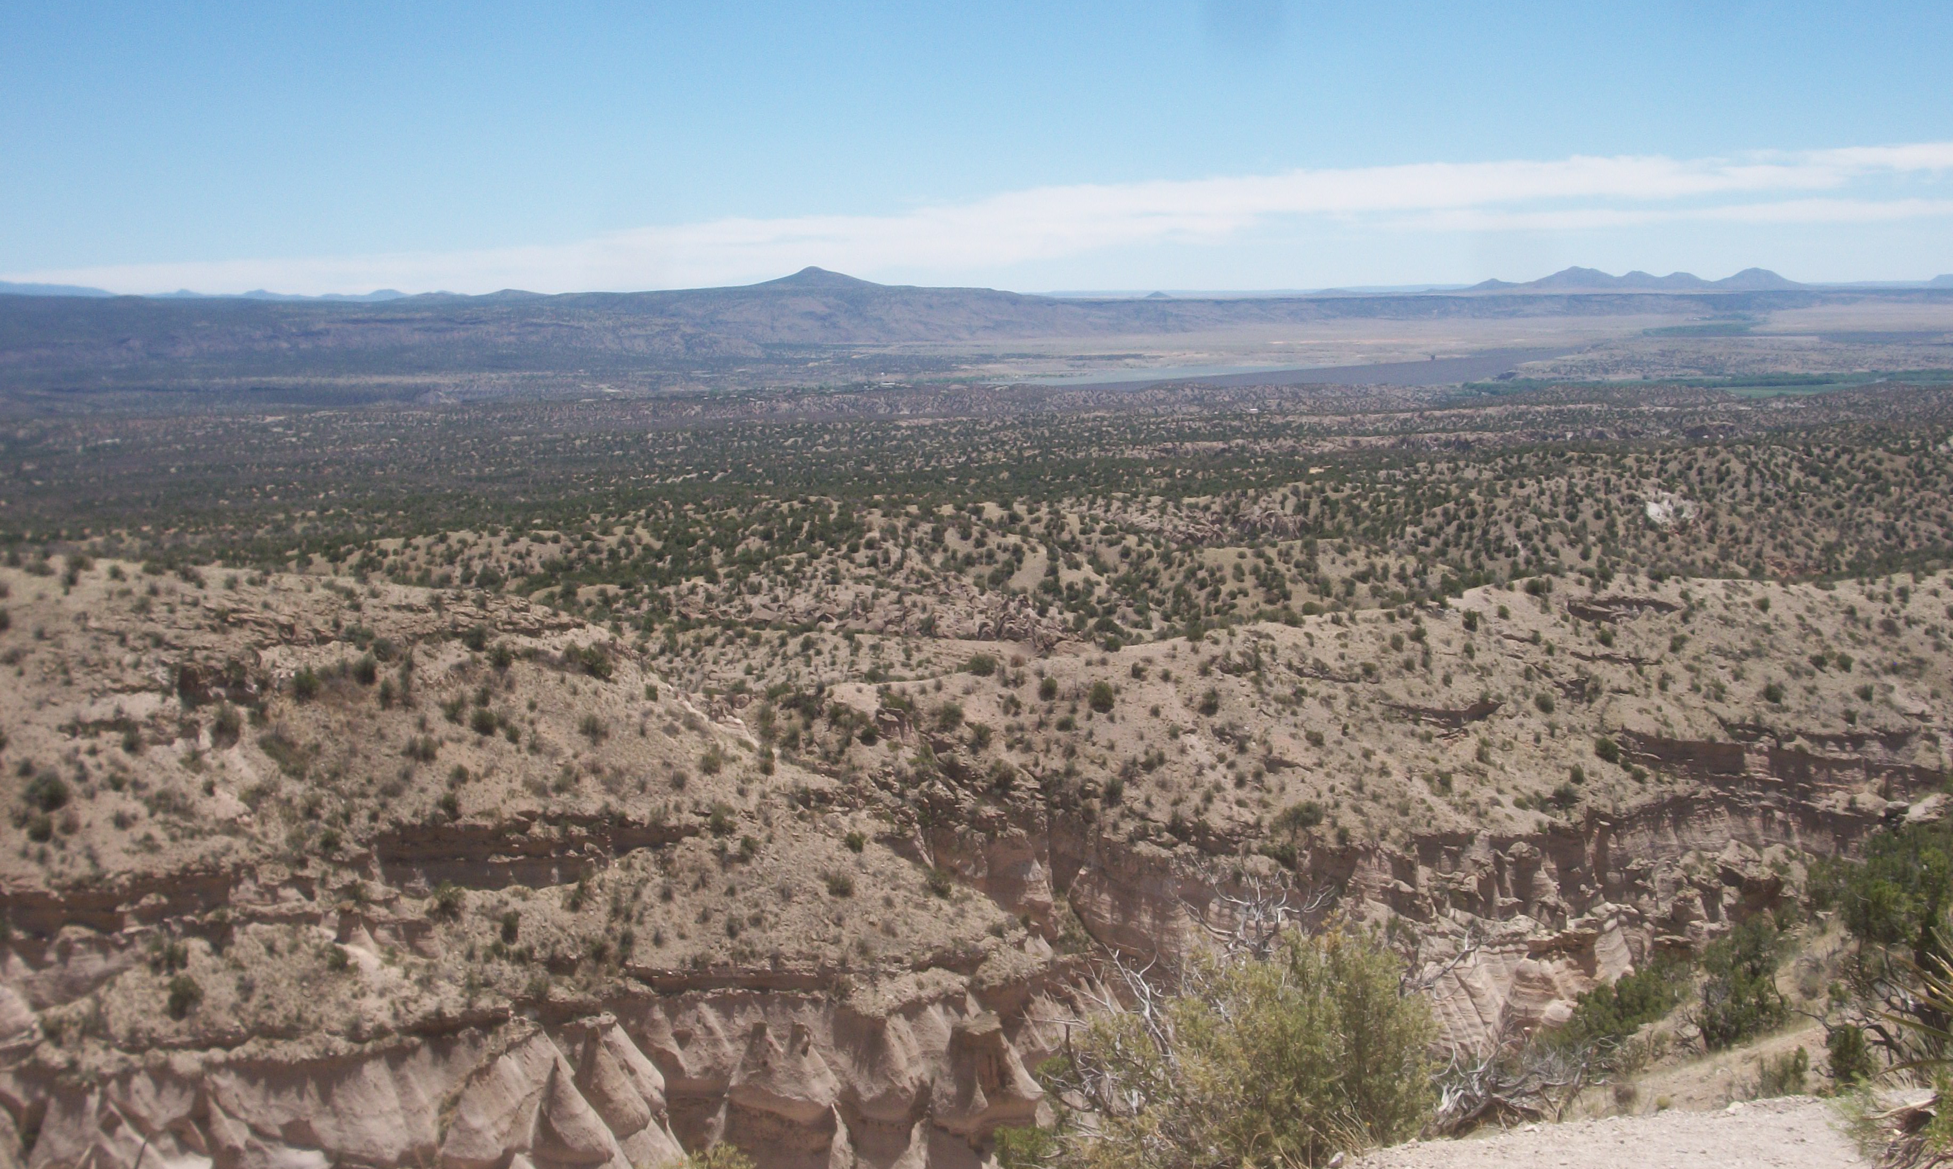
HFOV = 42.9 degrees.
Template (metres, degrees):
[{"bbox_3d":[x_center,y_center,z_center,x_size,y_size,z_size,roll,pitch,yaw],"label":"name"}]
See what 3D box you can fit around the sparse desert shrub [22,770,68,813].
[{"bbox_3d":[-45.780,10.160,122.000,2.200,1.900,2.100,0,7,0],"label":"sparse desert shrub"}]

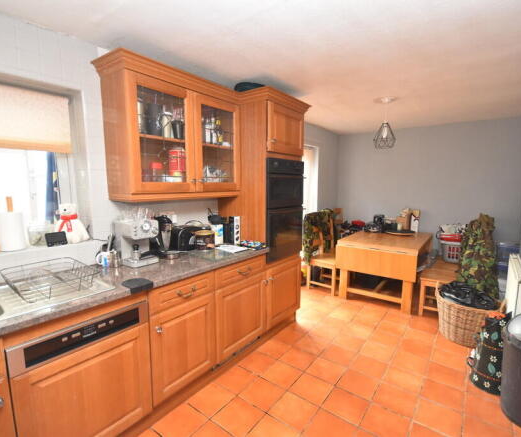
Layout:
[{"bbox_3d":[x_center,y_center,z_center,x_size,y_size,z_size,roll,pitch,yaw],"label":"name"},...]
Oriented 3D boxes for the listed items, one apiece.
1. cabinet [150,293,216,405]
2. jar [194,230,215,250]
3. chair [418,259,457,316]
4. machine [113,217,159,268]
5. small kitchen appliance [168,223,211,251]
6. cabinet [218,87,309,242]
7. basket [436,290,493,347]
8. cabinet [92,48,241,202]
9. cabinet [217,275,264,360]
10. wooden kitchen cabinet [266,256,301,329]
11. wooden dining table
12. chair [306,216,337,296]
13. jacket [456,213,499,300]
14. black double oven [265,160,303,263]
[{"bbox_3d":[-0.694,0.788,1.944,0.570,0.575,0.500,4,7,38],"label":"cabinet"},{"bbox_3d":[-0.476,0.188,2.351,0.168,0.140,0.168,0,7,0],"label":"jar"},{"bbox_3d":[2.119,0.607,3.065,0.480,1.000,0.460,4,7,38],"label":"chair"},{"bbox_3d":[-0.877,0.157,1.931,0.272,0.308,0.185,4,7,38],"label":"machine"},{"bbox_3d":[-0.581,0.157,2.392,0.170,0.190,0.305,4,8,38],"label":"small kitchen appliance"},{"bbox_3d":[0.028,-0.448,2.713,0.660,1.310,0.720,4,8,38],"label":"cabinet"},{"bbox_3d":[1.967,0.949,2.592,0.530,0.410,0.510,4,7,38],"label":"basket"},{"bbox_3d":[-0.614,-0.595,2.115,0.365,0.885,1.060,4,8,38],"label":"cabinet"},{"bbox_3d":[-0.355,0.745,2.372,0.570,0.575,0.595,4,7,38],"label":"cabinet"},{"bbox_3d":[0.014,0.674,2.848,0.610,0.570,0.605,4,8,38],"label":"wooden kitchen cabinet"},{"bbox_3d":[1.725,0.664,3.753,0.930,0.760,1.300,4,7,38],"label":"wooden dining table"},{"bbox_3d":[0.975,0.499,3.958,0.490,1.060,0.450,4,7,38],"label":"chair"},{"bbox_3d":[2.279,0.345,2.848,0.315,0.785,0.480,4,8,38],"label":"jacket"},{"bbox_3d":[0.027,-0.100,2.742,0.565,0.902,0.610,4,8,38],"label":"black double oven"}]

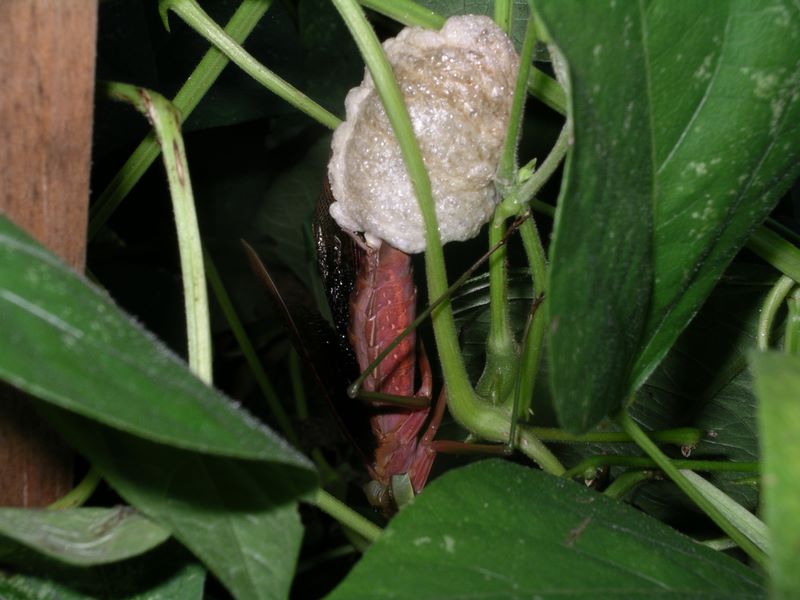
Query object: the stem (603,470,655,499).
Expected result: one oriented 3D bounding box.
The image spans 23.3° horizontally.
[{"bbox_3d":[0.038,0.031,0.325,0.010,0.003,0.004,-28,0,0],"label":"stem"}]

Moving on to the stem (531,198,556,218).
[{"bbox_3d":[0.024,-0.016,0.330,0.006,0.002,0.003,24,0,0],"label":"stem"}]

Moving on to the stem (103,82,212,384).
[{"bbox_3d":[-0.037,-0.010,0.300,0.017,0.047,0.010,3,6,0],"label":"stem"}]

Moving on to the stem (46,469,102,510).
[{"bbox_3d":[-0.054,0.032,0.325,0.012,0.003,0.004,-40,0,0],"label":"stem"}]

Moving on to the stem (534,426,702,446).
[{"bbox_3d":[0.035,0.022,0.315,0.028,0.003,0.004,2,0,0],"label":"stem"}]

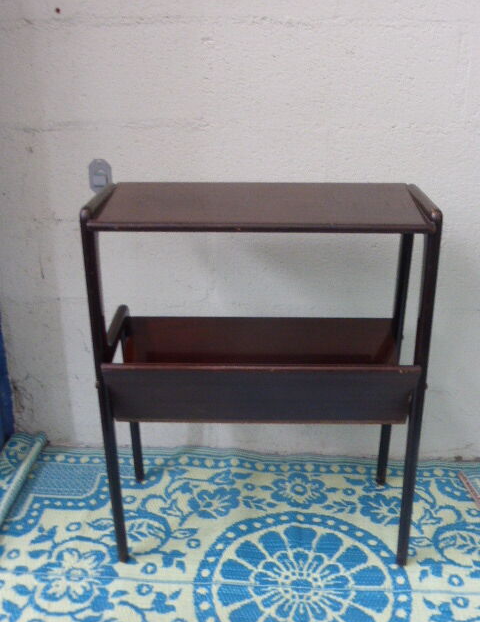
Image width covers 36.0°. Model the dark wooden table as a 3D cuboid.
[{"bbox_3d":[0.039,0.117,1.411,0.563,0.703,0.279,0,25,2],"label":"dark wooden table"}]

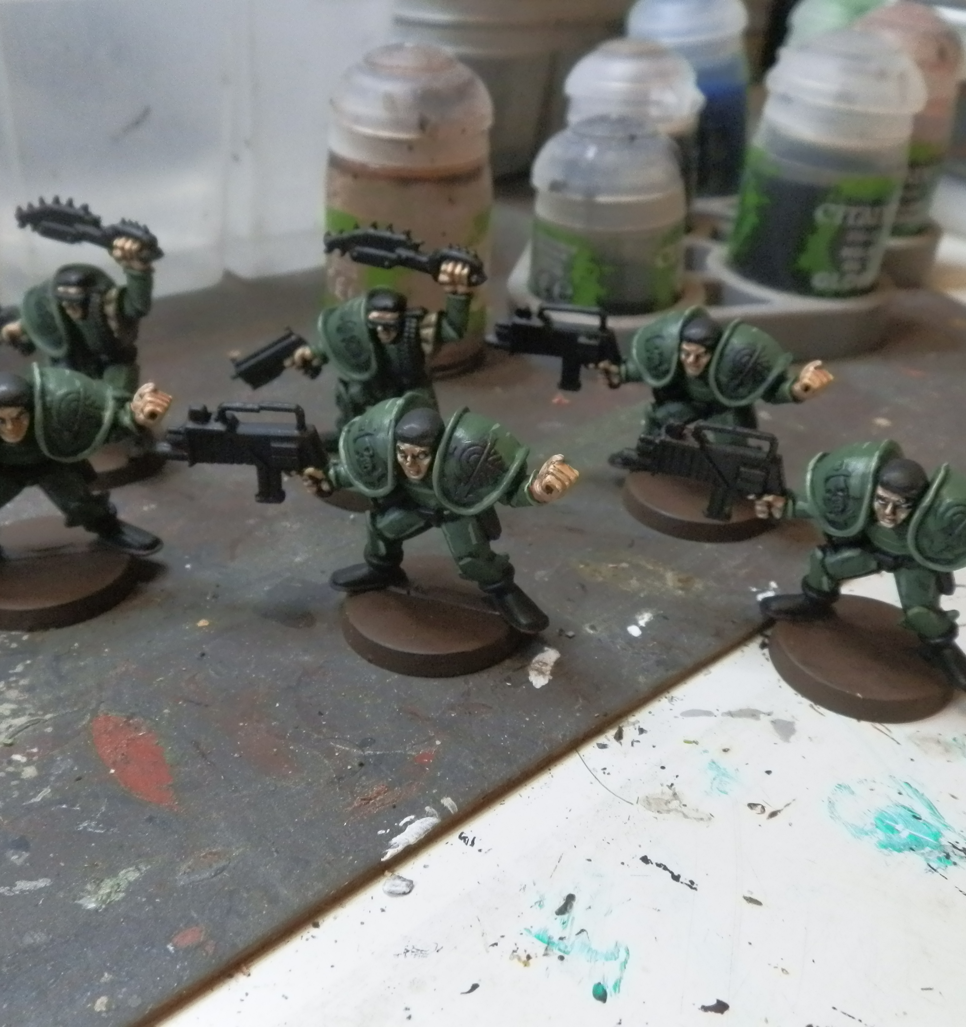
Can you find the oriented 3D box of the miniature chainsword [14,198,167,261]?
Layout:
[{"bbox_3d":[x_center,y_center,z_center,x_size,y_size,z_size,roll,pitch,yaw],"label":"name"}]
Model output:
[{"bbox_3d":[-0.059,-0.043,0.167,0.026,0.008,0.004,13,33,15],"label":"miniature chainsword"}]

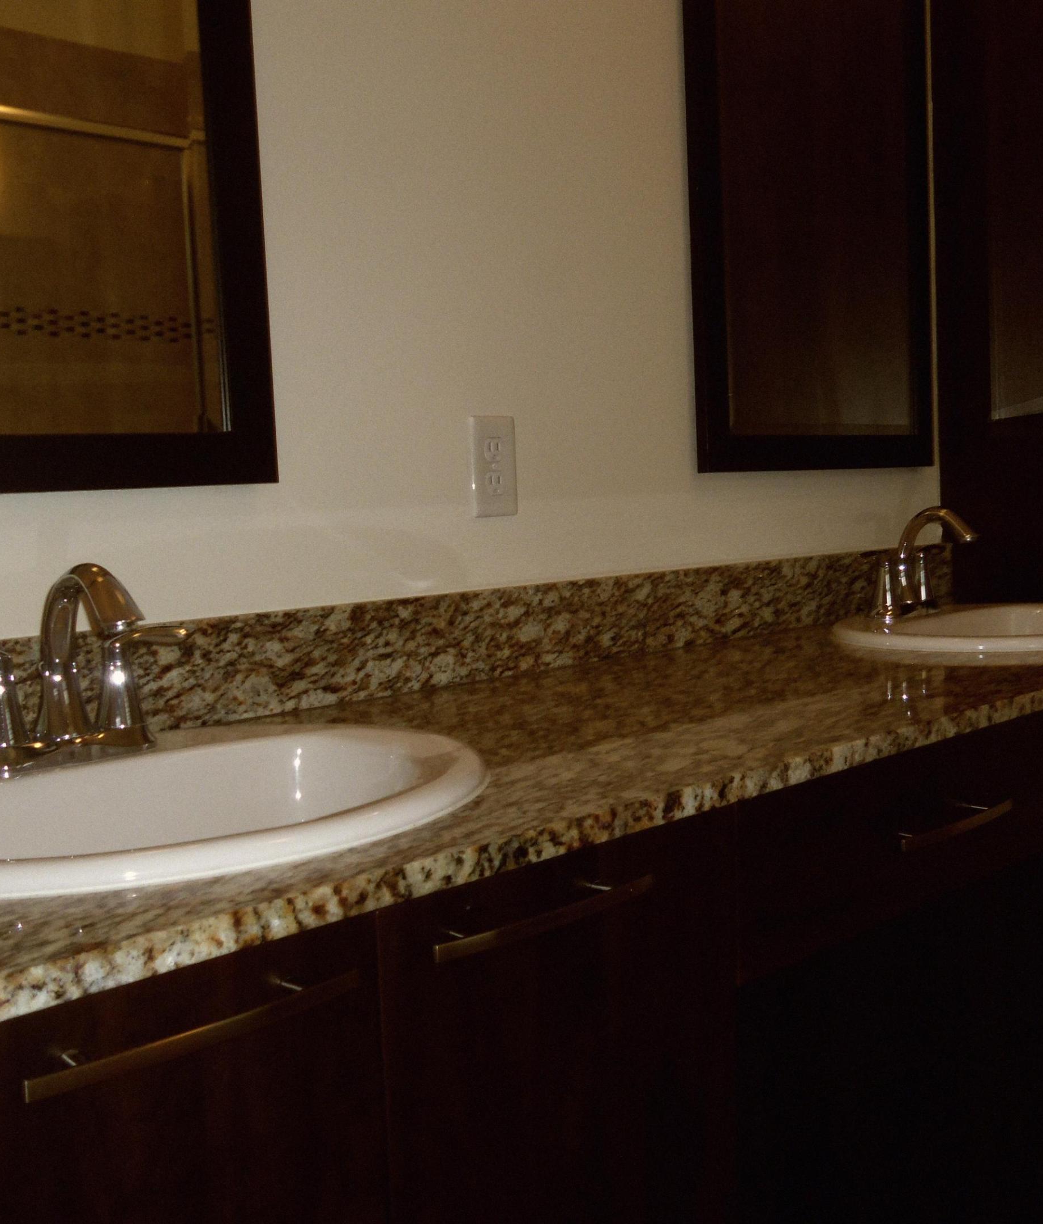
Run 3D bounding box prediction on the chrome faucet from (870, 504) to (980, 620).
[{"bbox_3d":[0.589,-0.073,1.873,0.230,0.157,0.160,-7,6,-42],"label":"chrome faucet"}]

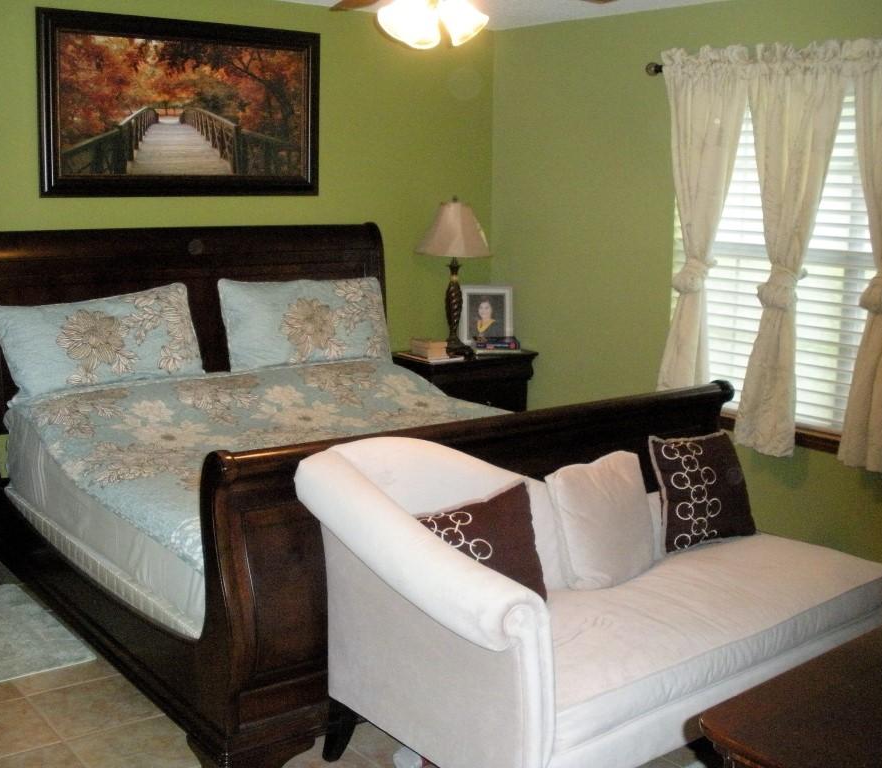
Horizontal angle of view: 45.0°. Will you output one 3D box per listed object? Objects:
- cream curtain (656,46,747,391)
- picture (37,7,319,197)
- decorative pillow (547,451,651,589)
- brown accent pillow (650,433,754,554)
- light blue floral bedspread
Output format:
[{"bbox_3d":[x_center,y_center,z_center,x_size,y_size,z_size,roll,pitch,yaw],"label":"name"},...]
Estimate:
[{"bbox_3d":[1.182,-0.651,4.958,0.112,1.765,0.469,-7,13,-37],"label":"cream curtain"},{"bbox_3d":[-1.150,-1.280,4.960,1.397,0.780,0.051,-7,13,-37],"label":"picture"},{"bbox_3d":[0.453,0.392,3.113,0.342,0.367,0.143,-9,0,-30],"label":"decorative pillow"},{"bbox_3d":[0.836,0.332,3.462,0.383,0.377,0.122,-4,-11,-34],"label":"brown accent pillow"},{"bbox_3d":[-0.407,0.188,4.189,1.999,0.275,1.795,-7,13,-37],"label":"light blue floral bedspread"}]

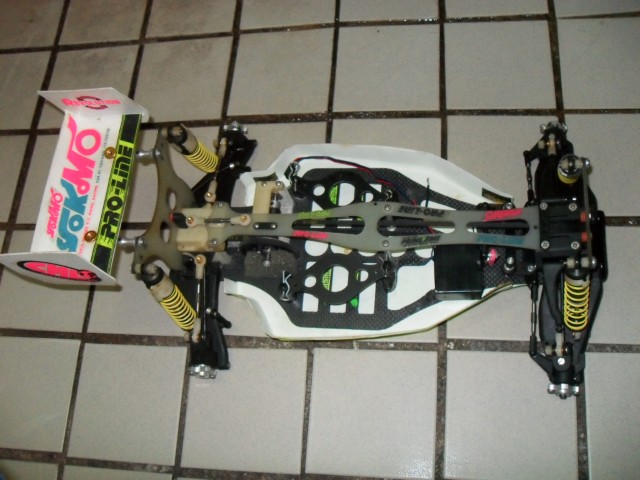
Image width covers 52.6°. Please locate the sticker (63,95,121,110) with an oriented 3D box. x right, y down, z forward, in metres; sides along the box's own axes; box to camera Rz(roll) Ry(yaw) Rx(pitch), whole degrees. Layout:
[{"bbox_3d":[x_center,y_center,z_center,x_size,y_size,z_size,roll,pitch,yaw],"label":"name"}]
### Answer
[{"bbox_3d":[-0.167,-0.100,0.476,0.045,0.019,0.002,1,70,12],"label":"sticker"}]

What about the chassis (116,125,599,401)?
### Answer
[{"bbox_3d":[0.043,-0.009,0.486,0.342,0.110,0.226,1,70,12],"label":"chassis"}]

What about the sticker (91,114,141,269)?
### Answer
[{"bbox_3d":[-0.147,-0.035,0.466,0.017,0.002,0.125,3,70,8],"label":"sticker"}]

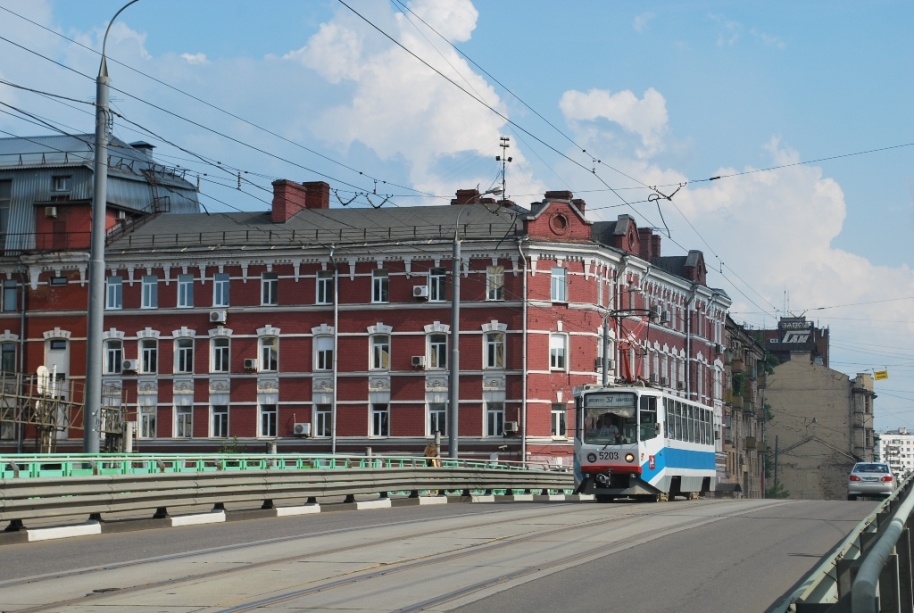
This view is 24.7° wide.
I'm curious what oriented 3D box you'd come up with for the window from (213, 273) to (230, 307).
[{"bbox_3d":[-11.849,-0.806,105.071,0.896,1.683,0.200,-1,-6,15],"label":"window"}]

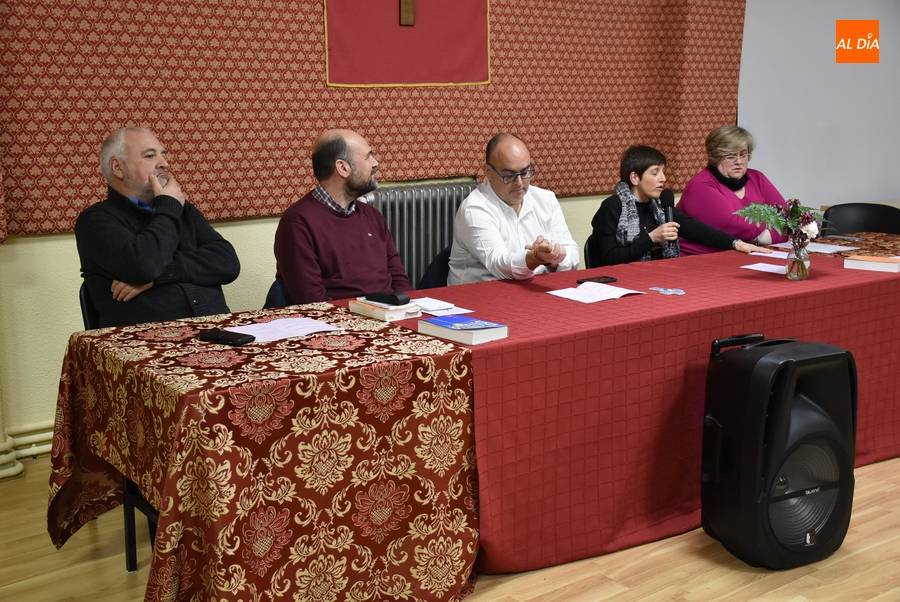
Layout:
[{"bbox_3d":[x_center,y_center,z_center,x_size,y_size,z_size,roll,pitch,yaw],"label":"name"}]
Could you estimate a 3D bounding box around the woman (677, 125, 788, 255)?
[{"bbox_3d":[1.366,-0.147,4.665,0.640,1.305,0.720,-2,12,-12],"label":"woman"}]

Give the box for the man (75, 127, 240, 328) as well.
[{"bbox_3d":[-0.842,0.108,3.296,0.770,1.330,0.560,10,15,37],"label":"man"}]

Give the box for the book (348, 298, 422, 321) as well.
[{"bbox_3d":[-0.207,0.022,3.228,0.138,0.038,0.203,-9,16,-39],"label":"book"}]

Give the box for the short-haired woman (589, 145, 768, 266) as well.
[{"bbox_3d":[1.006,-0.044,4.341,0.780,1.230,0.700,-3,13,-18],"label":"short-haired woman"}]

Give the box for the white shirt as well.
[{"bbox_3d":[0.242,-0.174,3.957,0.550,0.630,0.520,-4,13,-22],"label":"white shirt"}]

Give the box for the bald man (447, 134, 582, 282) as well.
[{"bbox_3d":[0.279,0.010,3.885,0.560,1.300,0.750,-4,13,-22],"label":"bald man"}]

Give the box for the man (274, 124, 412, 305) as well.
[{"bbox_3d":[-0.297,0.070,3.522,0.540,1.320,0.750,-7,14,-32],"label":"man"}]

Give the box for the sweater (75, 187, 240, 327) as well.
[{"bbox_3d":[-0.978,-0.068,3.369,0.420,0.640,0.560,10,15,37],"label":"sweater"}]

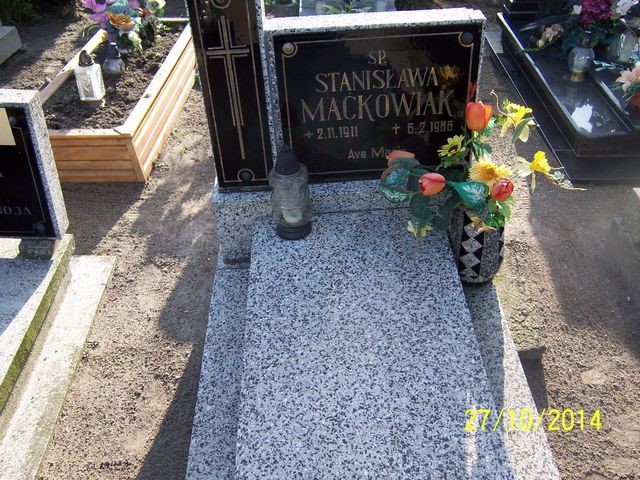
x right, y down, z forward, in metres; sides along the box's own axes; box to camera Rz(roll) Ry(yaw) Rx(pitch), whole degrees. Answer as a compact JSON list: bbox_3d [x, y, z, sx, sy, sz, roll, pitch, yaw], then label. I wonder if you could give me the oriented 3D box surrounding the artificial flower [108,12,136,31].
[{"bbox_3d":[-0.983,-1.085,3.038,0.135,0.075,0.115,-3,40,1],"label":"artificial flower"}]

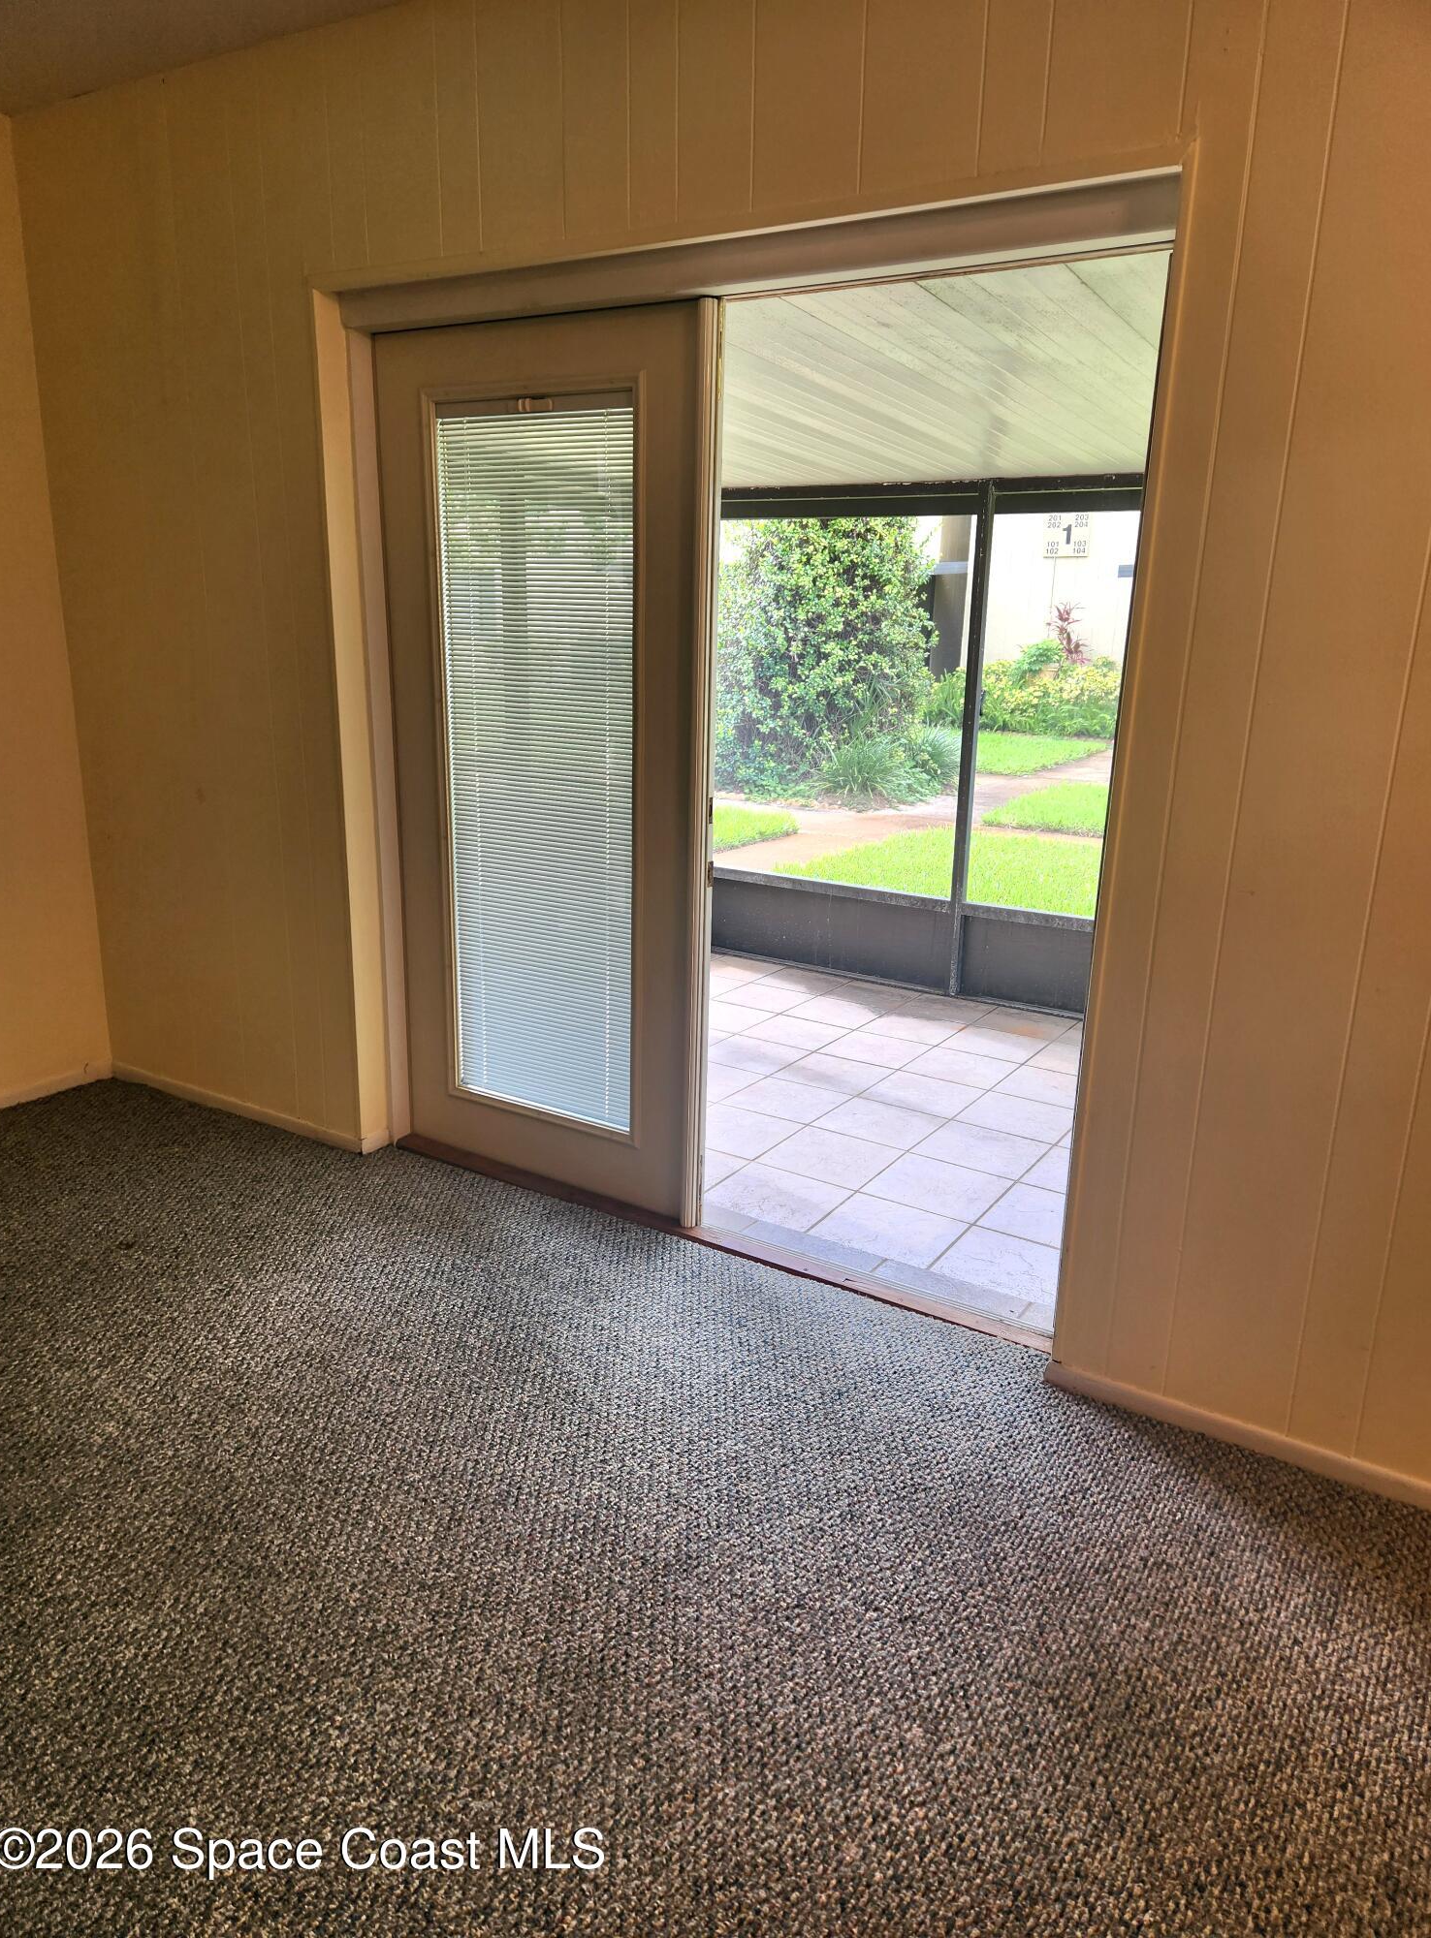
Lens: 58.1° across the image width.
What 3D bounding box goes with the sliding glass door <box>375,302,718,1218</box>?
[{"bbox_3d":[-0.410,-0.436,3.051,0.952,2.008,0.060,11,18,31],"label":"sliding glass door"}]

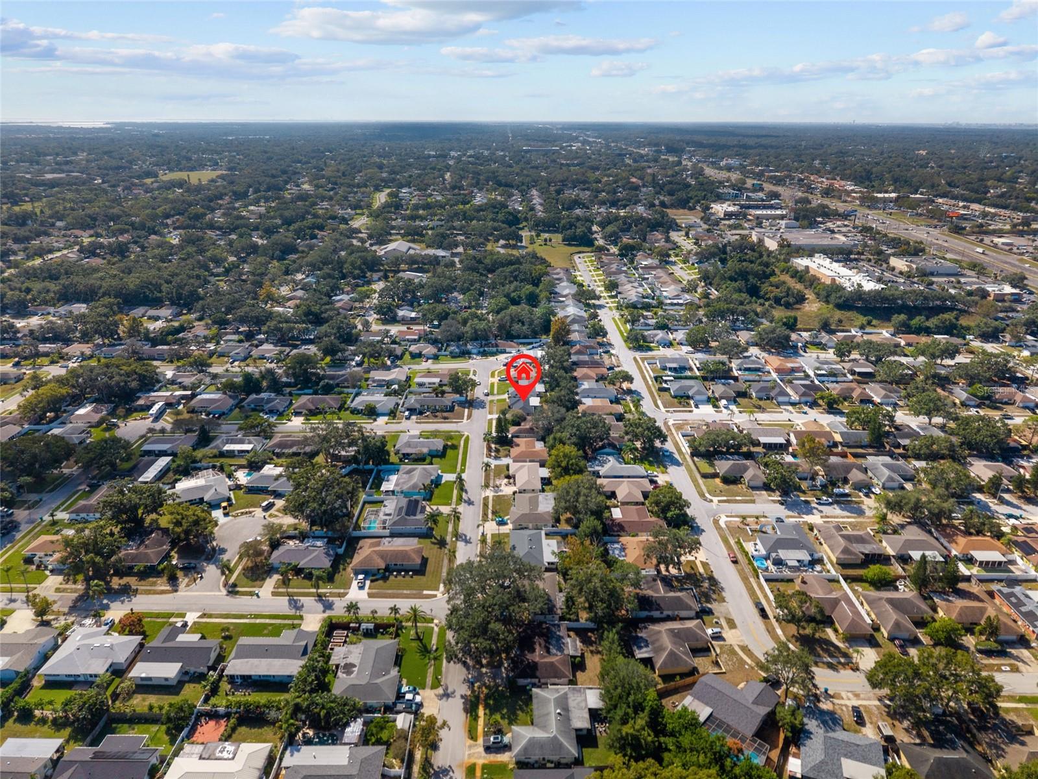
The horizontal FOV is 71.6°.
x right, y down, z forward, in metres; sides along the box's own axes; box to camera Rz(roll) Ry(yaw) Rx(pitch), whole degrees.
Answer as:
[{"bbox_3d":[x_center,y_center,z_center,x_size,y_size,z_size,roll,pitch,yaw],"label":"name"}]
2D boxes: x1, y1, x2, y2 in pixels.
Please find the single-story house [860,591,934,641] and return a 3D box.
[{"bbox_3d":[98.508,57.548,185.074,14.800,4.200,16.000,0,21,-1],"label":"single-story house"}]

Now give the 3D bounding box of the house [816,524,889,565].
[{"bbox_3d":[100.384,46.130,218.773,15.800,4.500,19.200,0,21,0],"label":"house"}]

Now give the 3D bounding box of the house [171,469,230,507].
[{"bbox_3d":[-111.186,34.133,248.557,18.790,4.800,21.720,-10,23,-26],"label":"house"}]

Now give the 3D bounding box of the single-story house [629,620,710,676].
[{"bbox_3d":[36.977,61.773,173.728,19.420,4.100,15.450,-2,21,-7],"label":"single-story house"}]

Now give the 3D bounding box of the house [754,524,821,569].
[{"bbox_3d":[80.743,46.043,218.698,15.400,4.600,19.700,0,21,0],"label":"house"}]

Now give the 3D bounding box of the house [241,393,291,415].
[{"bbox_3d":[-113.234,5.707,324.584,19.400,4.600,18.800,0,21,0],"label":"house"}]

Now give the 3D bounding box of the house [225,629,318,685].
[{"bbox_3d":[-59.428,63.010,172.455,18.400,4.500,15.500,0,21,0],"label":"house"}]

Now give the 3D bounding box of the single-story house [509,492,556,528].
[{"bbox_3d":[4.738,38.983,234.292,14.400,4.000,18.500,0,21,-1],"label":"single-story house"}]

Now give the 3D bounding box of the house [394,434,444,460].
[{"bbox_3d":[-38.742,21.606,283.133,18.200,4.600,16.000,0,21,0],"label":"house"}]

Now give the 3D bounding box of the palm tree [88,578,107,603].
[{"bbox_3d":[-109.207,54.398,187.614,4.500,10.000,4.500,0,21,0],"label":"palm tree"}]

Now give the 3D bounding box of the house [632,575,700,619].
[{"bbox_3d":[37.792,55.107,194.180,17.200,4.600,15.600,0,21,0],"label":"house"}]

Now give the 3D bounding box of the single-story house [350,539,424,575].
[{"bbox_3d":[-38.095,48.359,211.783,19.400,4.600,15.600,0,21,0],"label":"single-story house"}]

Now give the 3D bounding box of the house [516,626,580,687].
[{"bbox_3d":[5.660,62.712,173.505,13.200,4.700,19.200,0,21,-1],"label":"house"}]

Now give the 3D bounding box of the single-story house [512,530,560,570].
[{"bbox_3d":[4.307,47.494,214.311,14.000,4.600,19.200,0,21,0],"label":"single-story house"}]

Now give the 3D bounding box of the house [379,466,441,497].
[{"bbox_3d":[-37.951,31.623,253.666,17.800,4.000,18.500,0,21,0],"label":"house"}]

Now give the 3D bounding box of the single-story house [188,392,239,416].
[{"bbox_3d":[-137.636,6.060,323.442,18.200,4.600,19.600,-1,21,-4],"label":"single-story house"}]

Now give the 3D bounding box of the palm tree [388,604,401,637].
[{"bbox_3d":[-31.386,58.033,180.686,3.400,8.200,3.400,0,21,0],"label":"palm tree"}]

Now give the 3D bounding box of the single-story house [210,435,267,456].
[{"bbox_3d":[-109.034,21.149,280.912,19.000,4.200,14.200,0,21,0],"label":"single-story house"}]

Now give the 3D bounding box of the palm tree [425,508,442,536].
[{"bbox_3d":[-27.082,42.021,225.673,5.400,6.600,5.400,0,21,0],"label":"palm tree"}]

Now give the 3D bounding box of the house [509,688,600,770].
[{"bbox_3d":[7.688,70.106,151.604,18.000,4.000,18.000,0,21,0],"label":"house"}]

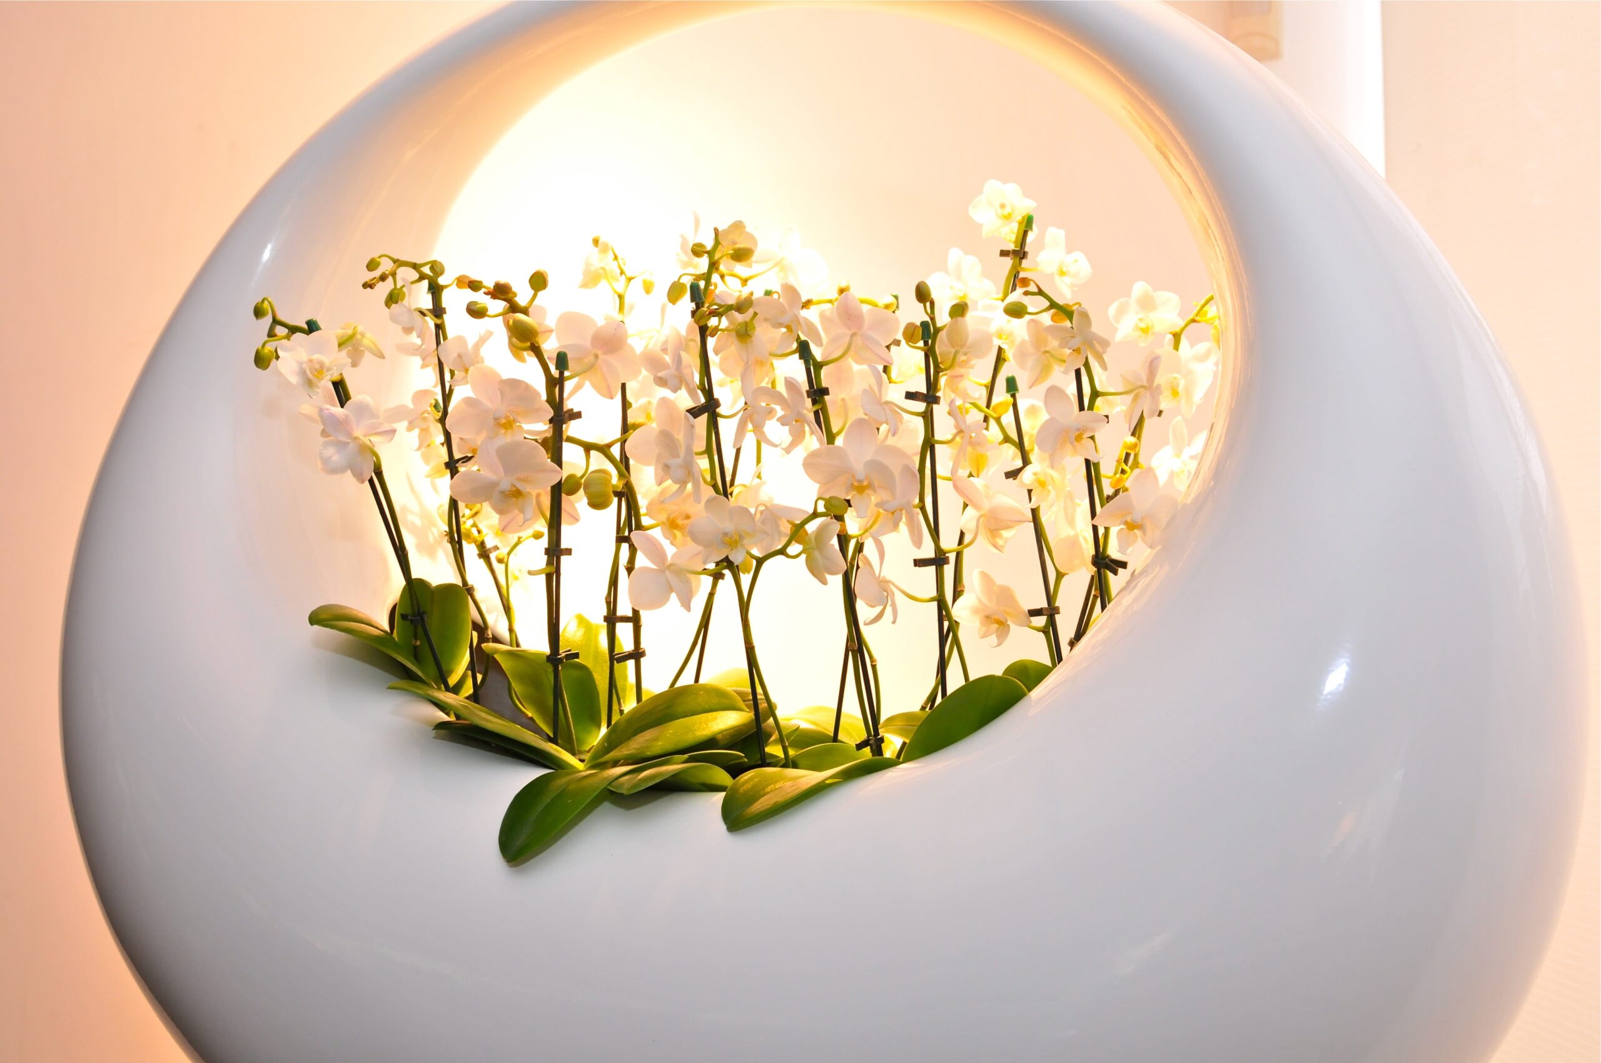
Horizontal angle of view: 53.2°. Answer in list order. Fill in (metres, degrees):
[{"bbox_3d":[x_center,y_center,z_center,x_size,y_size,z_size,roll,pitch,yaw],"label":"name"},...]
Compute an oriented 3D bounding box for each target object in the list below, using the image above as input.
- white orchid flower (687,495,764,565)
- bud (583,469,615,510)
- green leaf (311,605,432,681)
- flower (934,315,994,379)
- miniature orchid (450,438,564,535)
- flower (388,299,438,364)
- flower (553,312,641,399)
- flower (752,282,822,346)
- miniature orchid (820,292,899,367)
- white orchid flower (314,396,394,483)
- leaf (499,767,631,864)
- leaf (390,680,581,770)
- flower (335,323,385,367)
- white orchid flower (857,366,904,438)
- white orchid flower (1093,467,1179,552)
[{"bbox_3d":[-0.045,0.000,0.945,0.045,0.041,0.023,-1,7,-12],"label":"white orchid flower"},{"bbox_3d":[-0.141,-0.029,1.120,0.023,0.029,0.025,1,6,45],"label":"bud"},{"bbox_3d":[-0.304,0.078,1.130,0.100,0.032,0.050,26,-7,-18],"label":"green leaf"},{"bbox_3d":[0.105,-0.119,1.030,0.042,0.042,0.026,0,0,24],"label":"flower"},{"bbox_3d":[-0.173,-0.026,0.940,0.064,0.055,0.030,-1,7,-17],"label":"miniature orchid"},{"bbox_3d":[-0.254,-0.130,1.050,0.028,0.044,0.045,-7,-5,30],"label":"flower"},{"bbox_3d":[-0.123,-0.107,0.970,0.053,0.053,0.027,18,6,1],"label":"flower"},{"bbox_3d":[-0.008,-0.133,0.980,0.026,0.040,0.043,-15,10,-38],"label":"flower"},{"bbox_3d":[0.037,-0.129,1.020,0.051,0.048,0.025,1,3,3],"label":"miniature orchid"},{"bbox_3d":[-0.322,-0.066,1.150,0.057,0.061,0.028,-3,1,-24],"label":"white orchid flower"},{"bbox_3d":[-0.136,0.164,0.930,0.040,0.025,0.108,0,21,37],"label":"leaf"},{"bbox_3d":[-0.205,0.126,1.040,0.137,0.022,0.042,22,31,13],"label":"leaf"},{"bbox_3d":[-0.326,-0.137,1.180,0.042,0.035,0.027,-1,-21,12],"label":"flower"},{"bbox_3d":[0.057,-0.092,1.140,0.047,0.051,0.025,-5,1,-43],"label":"white orchid flower"},{"bbox_3d":[0.243,-0.016,1.160,0.062,0.061,0.028,-1,9,6],"label":"white orchid flower"}]

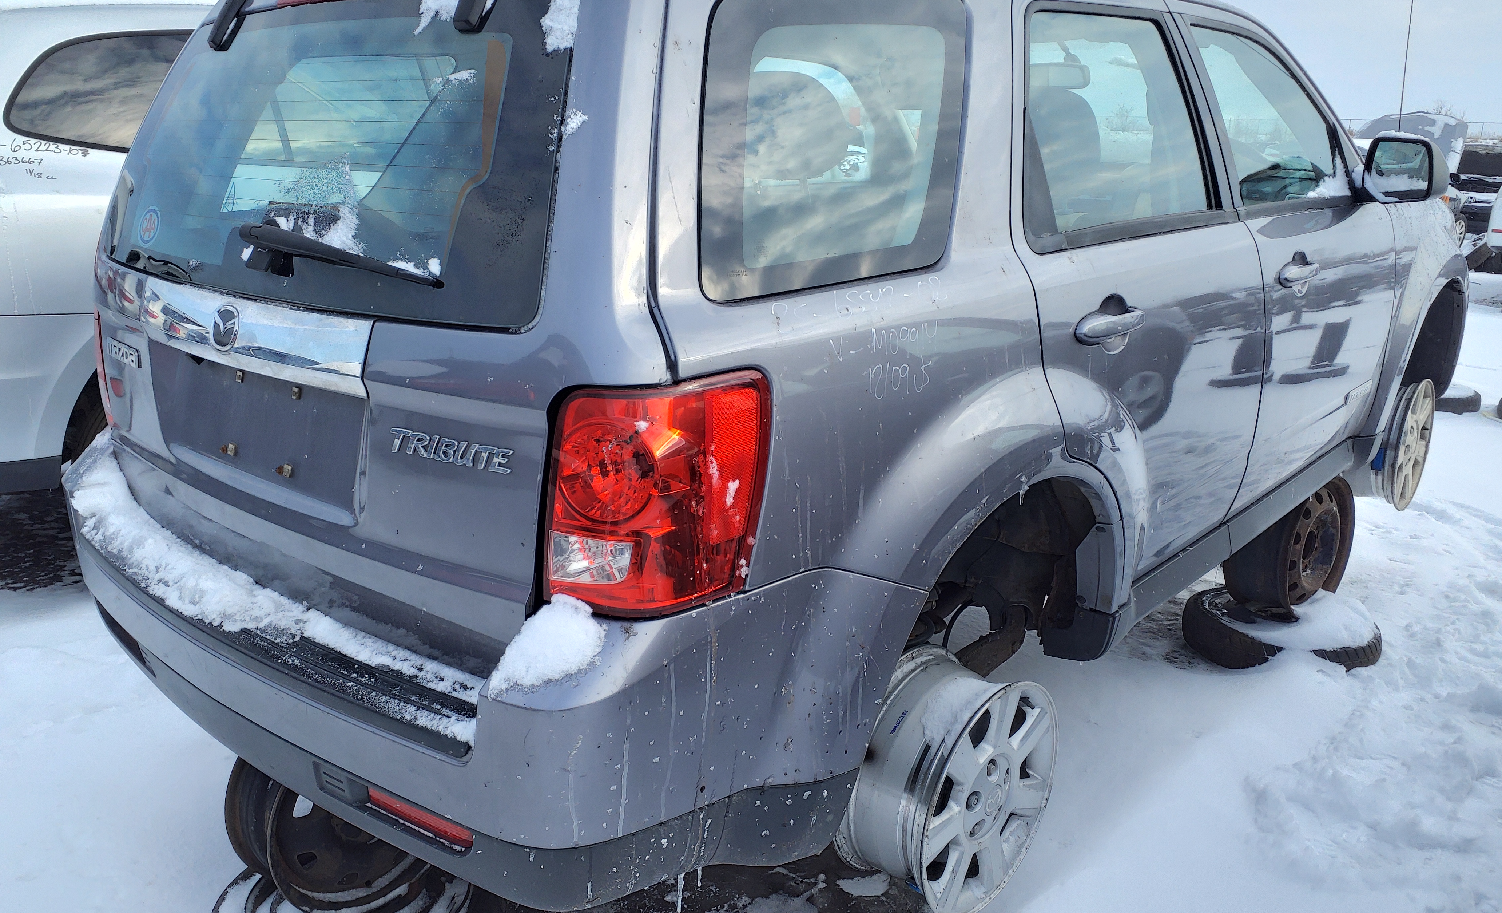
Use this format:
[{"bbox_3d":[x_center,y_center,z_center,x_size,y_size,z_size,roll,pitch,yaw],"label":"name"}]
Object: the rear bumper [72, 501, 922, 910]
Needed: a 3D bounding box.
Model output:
[{"bbox_3d":[-0.633,0.221,2.006,1.790,0.435,0.640,13,22,40],"label":"rear bumper"}]

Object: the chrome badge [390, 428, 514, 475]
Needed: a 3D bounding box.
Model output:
[{"bbox_3d":[-0.376,-0.013,1.412,0.215,0.035,0.012,11,14,33],"label":"chrome badge"}]

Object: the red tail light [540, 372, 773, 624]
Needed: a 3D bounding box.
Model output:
[{"bbox_3d":[-0.123,0.035,1.357,0.205,0.285,0.260,13,22,40],"label":"red tail light"}]

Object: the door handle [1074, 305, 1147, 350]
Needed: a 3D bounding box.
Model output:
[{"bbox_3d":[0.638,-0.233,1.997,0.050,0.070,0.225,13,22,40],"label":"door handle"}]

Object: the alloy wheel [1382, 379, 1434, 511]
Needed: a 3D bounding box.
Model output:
[{"bbox_3d":[2.158,-0.055,3.857,0.200,0.443,0.443,14,21,41],"label":"alloy wheel"}]

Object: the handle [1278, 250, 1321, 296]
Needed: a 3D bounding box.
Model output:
[{"bbox_3d":[1.319,-0.442,2.710,0.050,0.080,0.220,13,22,40],"label":"handle"}]

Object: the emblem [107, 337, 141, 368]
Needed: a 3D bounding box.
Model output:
[{"bbox_3d":[-1.157,-0.190,2.081,0.165,0.036,0.012,14,17,43],"label":"emblem"}]

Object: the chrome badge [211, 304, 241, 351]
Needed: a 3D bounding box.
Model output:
[{"bbox_3d":[-0.792,-0.195,1.700,0.104,0.080,0.015,13,16,40],"label":"chrome badge"}]

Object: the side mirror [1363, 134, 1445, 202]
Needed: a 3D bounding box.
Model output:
[{"bbox_3d":[1.732,-0.761,2.975,0.200,0.160,0.130,13,22,40],"label":"side mirror"}]

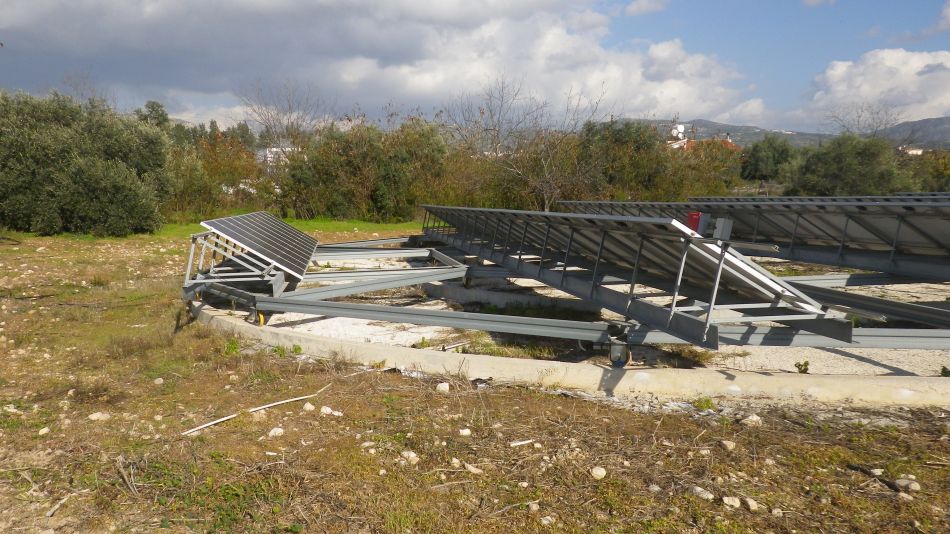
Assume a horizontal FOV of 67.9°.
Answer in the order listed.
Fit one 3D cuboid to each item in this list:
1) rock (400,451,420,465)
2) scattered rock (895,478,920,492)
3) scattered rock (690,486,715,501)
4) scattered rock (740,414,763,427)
[{"bbox_3d":[-0.398,1.178,4.356,0.122,0.066,0.097,-2,6,-6],"label":"rock"},{"bbox_3d":[2.355,1.190,3.841,0.130,0.056,0.100,2,7,32],"label":"scattered rock"},{"bbox_3d":[1.220,1.214,3.784,0.128,0.055,0.098,1,6,18],"label":"scattered rock"},{"bbox_3d":[1.962,1.091,5.005,0.146,0.073,0.112,1,6,22],"label":"scattered rock"}]

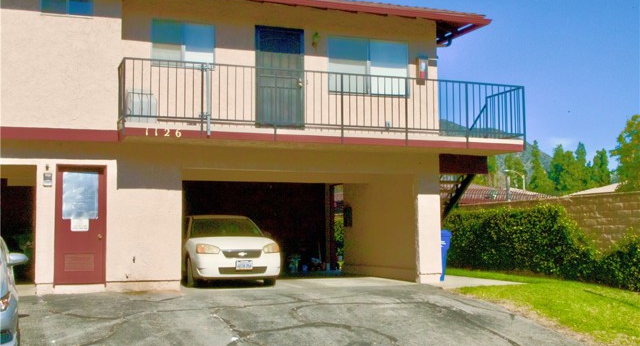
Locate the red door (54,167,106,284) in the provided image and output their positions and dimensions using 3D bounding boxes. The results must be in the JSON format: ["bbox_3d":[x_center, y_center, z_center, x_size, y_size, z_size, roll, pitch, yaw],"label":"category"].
[{"bbox_3d":[-4.260,0.929,14.554,0.870,2.100,0.100,1,-5,-21],"label":"red door"}]

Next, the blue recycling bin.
[{"bbox_3d":[2.512,1.856,18.177,0.680,1.110,0.600,1,-5,-21],"label":"blue recycling bin"}]

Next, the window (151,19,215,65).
[{"bbox_3d":[-2.595,-2.420,15.500,1.210,0.890,0.100,1,-5,-21],"label":"window"}]

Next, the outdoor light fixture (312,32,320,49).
[{"bbox_3d":[-0.070,-2.652,16.371,0.150,0.330,0.190,1,-5,-21],"label":"outdoor light fixture"}]

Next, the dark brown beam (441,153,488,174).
[{"bbox_3d":[3.018,-0.173,17.384,1.208,0.420,0.140,1,-5,-21],"label":"dark brown beam"}]

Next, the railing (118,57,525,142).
[{"bbox_3d":[0.231,-1.204,15.932,8.150,1.280,1.200,1,-5,-21],"label":"railing"}]

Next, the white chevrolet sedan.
[{"bbox_3d":[-2.170,1.600,17.250,1.780,1.460,4.780,1,-5,-19],"label":"white chevrolet sedan"}]

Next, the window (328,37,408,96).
[{"bbox_3d":[1.013,-2.170,16.894,1.820,1.170,0.100,1,-5,-21],"label":"window"}]

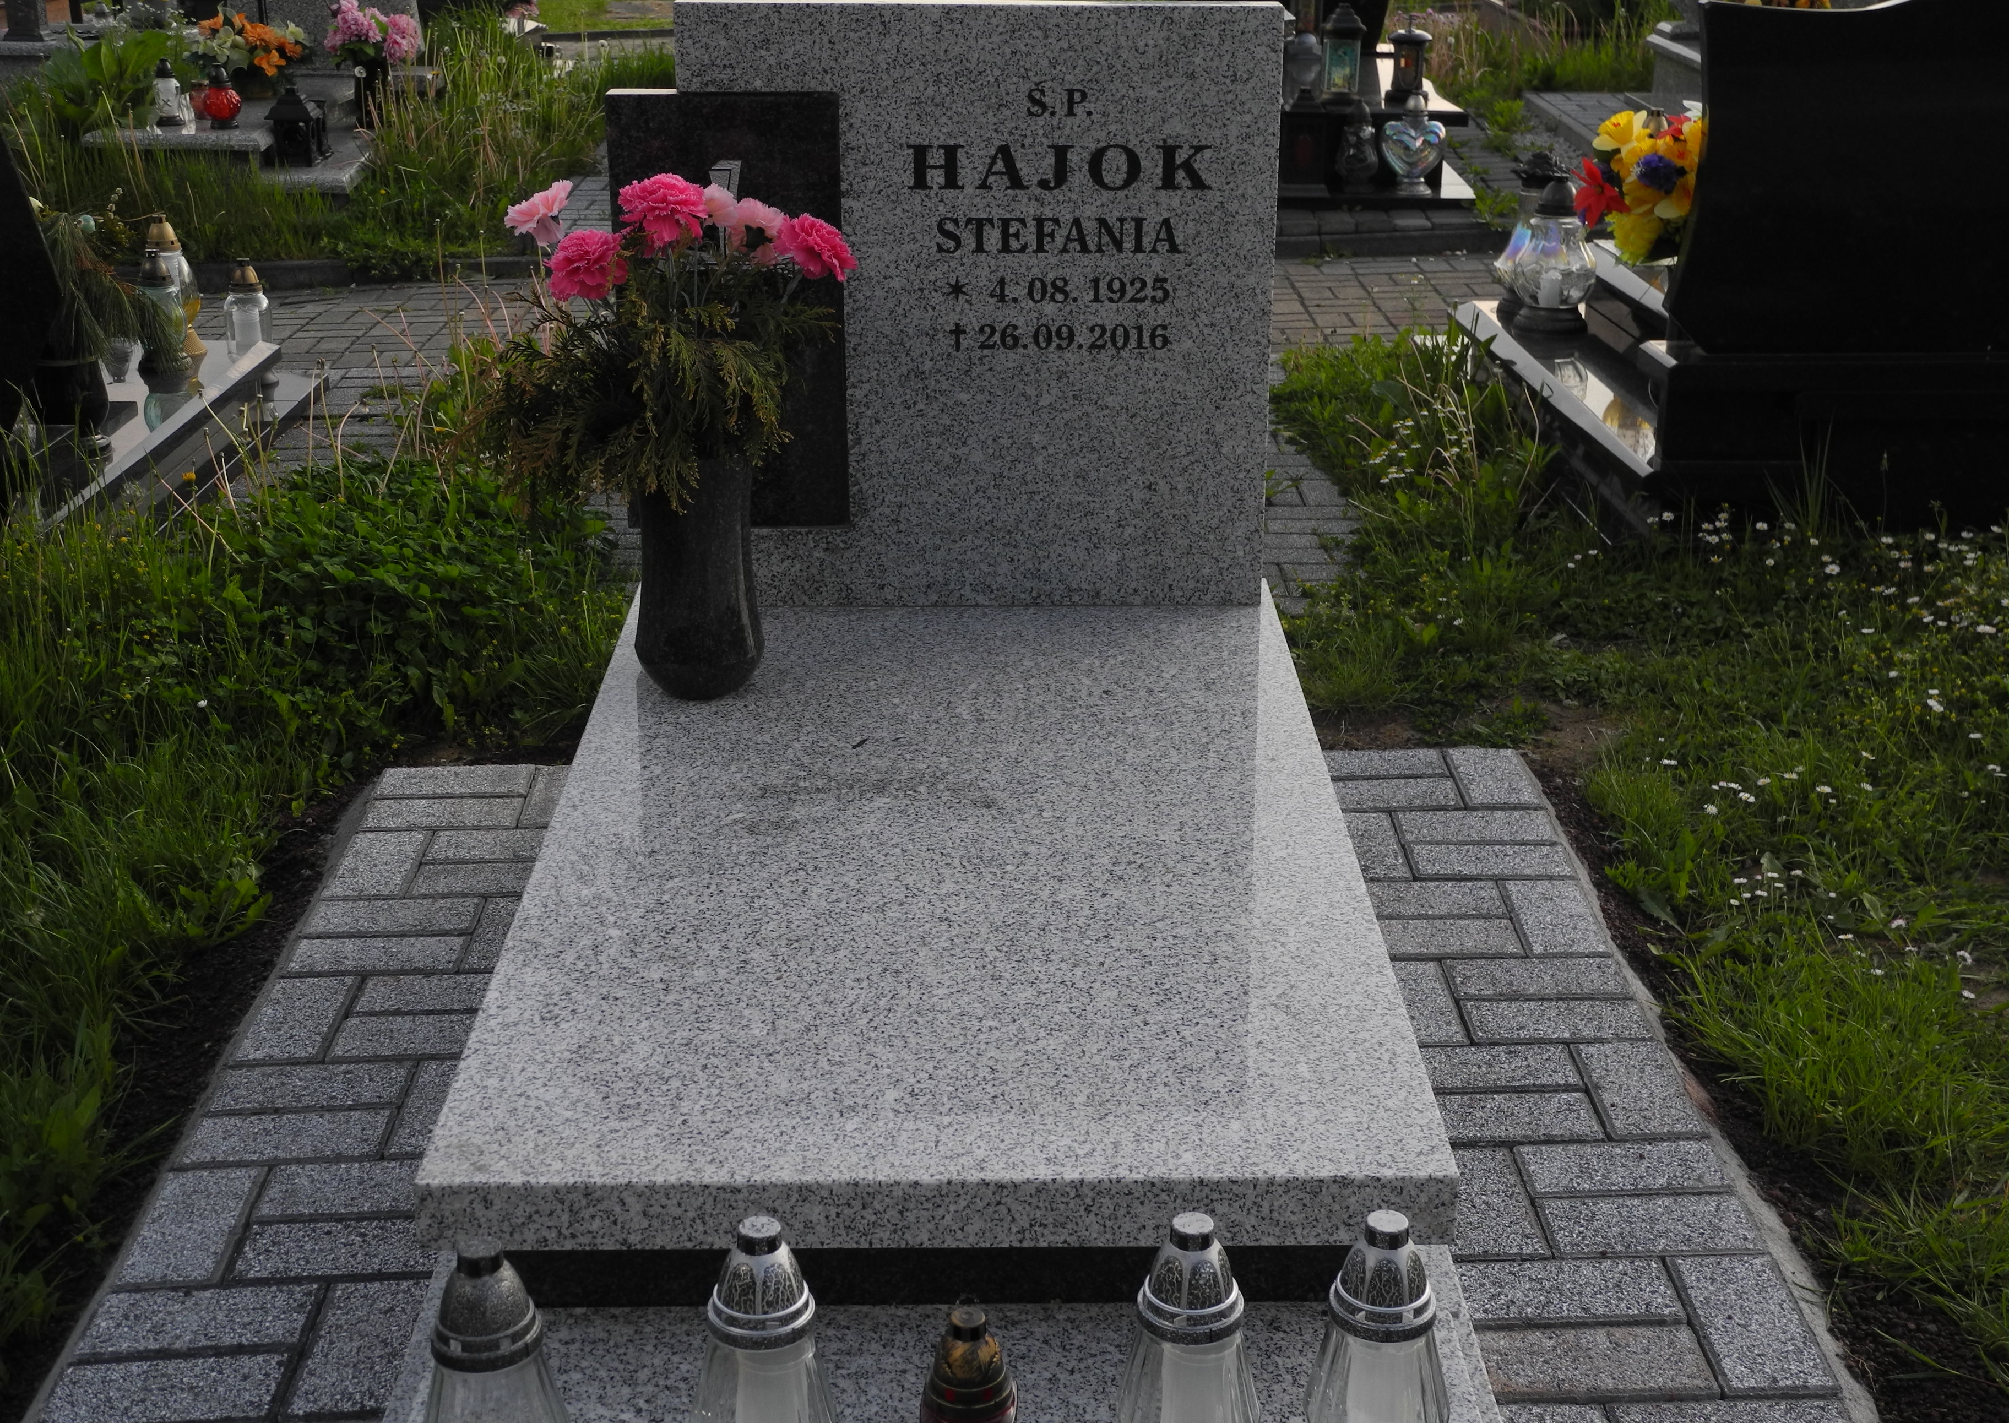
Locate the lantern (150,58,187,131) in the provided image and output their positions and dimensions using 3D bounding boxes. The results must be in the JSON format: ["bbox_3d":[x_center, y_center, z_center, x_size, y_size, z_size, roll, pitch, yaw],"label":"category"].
[{"bbox_3d":[-2.993,-2.216,9.336,0.102,0.226,0.102,0,21,0],"label":"lantern"}]

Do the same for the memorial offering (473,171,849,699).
[{"bbox_3d":[-0.380,-0.298,2.892,0.415,0.585,0.340,-1,21,0],"label":"memorial offering"}]

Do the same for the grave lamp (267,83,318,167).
[{"bbox_3d":[-2.502,-2.069,9.190,0.155,0.270,0.155,0,21,0],"label":"grave lamp"}]

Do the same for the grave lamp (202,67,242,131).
[{"bbox_3d":[-2.773,-2.182,9.257,0.125,0.216,0.125,0,21,0],"label":"grave lamp"}]

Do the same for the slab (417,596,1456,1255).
[{"bbox_3d":[-0.058,0.127,2.696,0.802,0.061,1.435,0,22,-1],"label":"slab"}]

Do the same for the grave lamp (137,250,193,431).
[{"bbox_3d":[-1.971,-0.932,6.081,0.118,0.286,0.118,0,21,0],"label":"grave lamp"}]

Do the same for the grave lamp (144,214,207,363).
[{"bbox_3d":[-2.007,-1.024,6.263,0.147,0.330,0.147,0,21,0],"label":"grave lamp"}]

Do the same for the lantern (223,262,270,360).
[{"bbox_3d":[-1.832,-0.948,6.339,0.114,0.303,0.114,0,21,0],"label":"lantern"}]

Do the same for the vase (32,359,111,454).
[{"bbox_3d":[-1.962,-0.651,5.499,0.149,0.178,0.149,0,21,0],"label":"vase"}]

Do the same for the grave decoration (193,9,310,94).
[{"bbox_3d":[-2.878,-2.521,9.986,0.430,0.331,0.360,0,21,0],"label":"grave decoration"}]

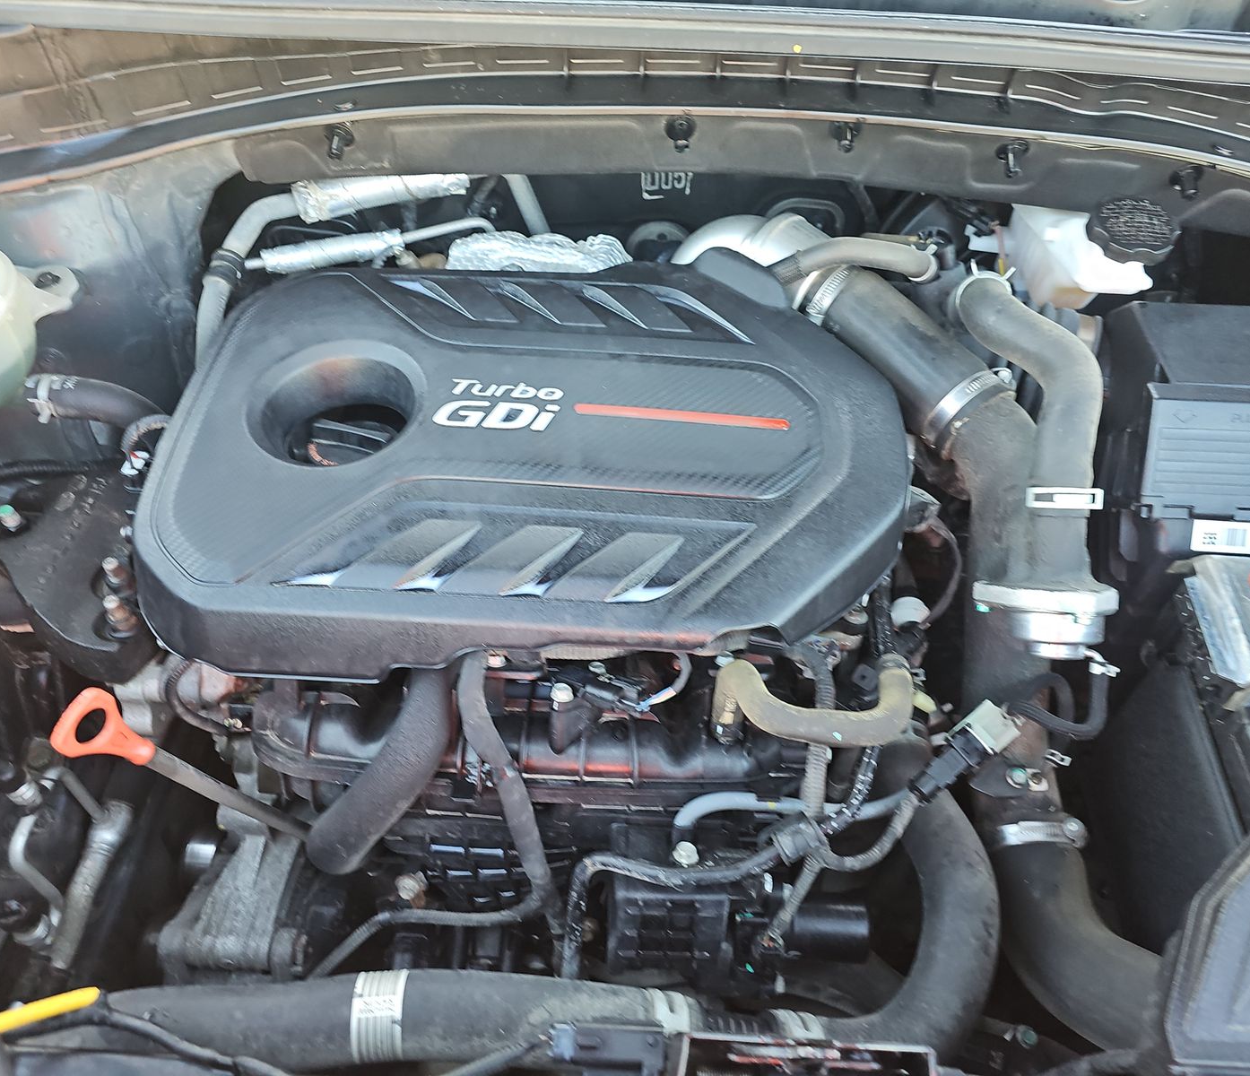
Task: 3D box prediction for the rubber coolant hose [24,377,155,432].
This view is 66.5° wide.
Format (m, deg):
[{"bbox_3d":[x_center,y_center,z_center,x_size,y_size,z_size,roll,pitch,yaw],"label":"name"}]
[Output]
[{"bbox_3d":[-0.396,-0.096,0.700,0.106,0.036,0.036,3,52,0],"label":"rubber coolant hose"}]

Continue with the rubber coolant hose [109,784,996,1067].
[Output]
[{"bbox_3d":[-0.037,0.277,0.702,0.665,0.160,0.205,3,52,0],"label":"rubber coolant hose"}]

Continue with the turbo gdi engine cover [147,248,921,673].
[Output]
[{"bbox_3d":[-0.051,-0.066,0.698,0.502,0.093,0.365,3,52,0],"label":"turbo gdi engine cover"}]

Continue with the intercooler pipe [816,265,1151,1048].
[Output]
[{"bbox_3d":[0.274,0.084,0.723,0.305,0.355,0.520,3,52,0],"label":"intercooler pipe"}]

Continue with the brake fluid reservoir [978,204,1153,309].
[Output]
[{"bbox_3d":[0.357,-0.231,0.736,0.118,0.097,0.110,3,52,0],"label":"brake fluid reservoir"}]

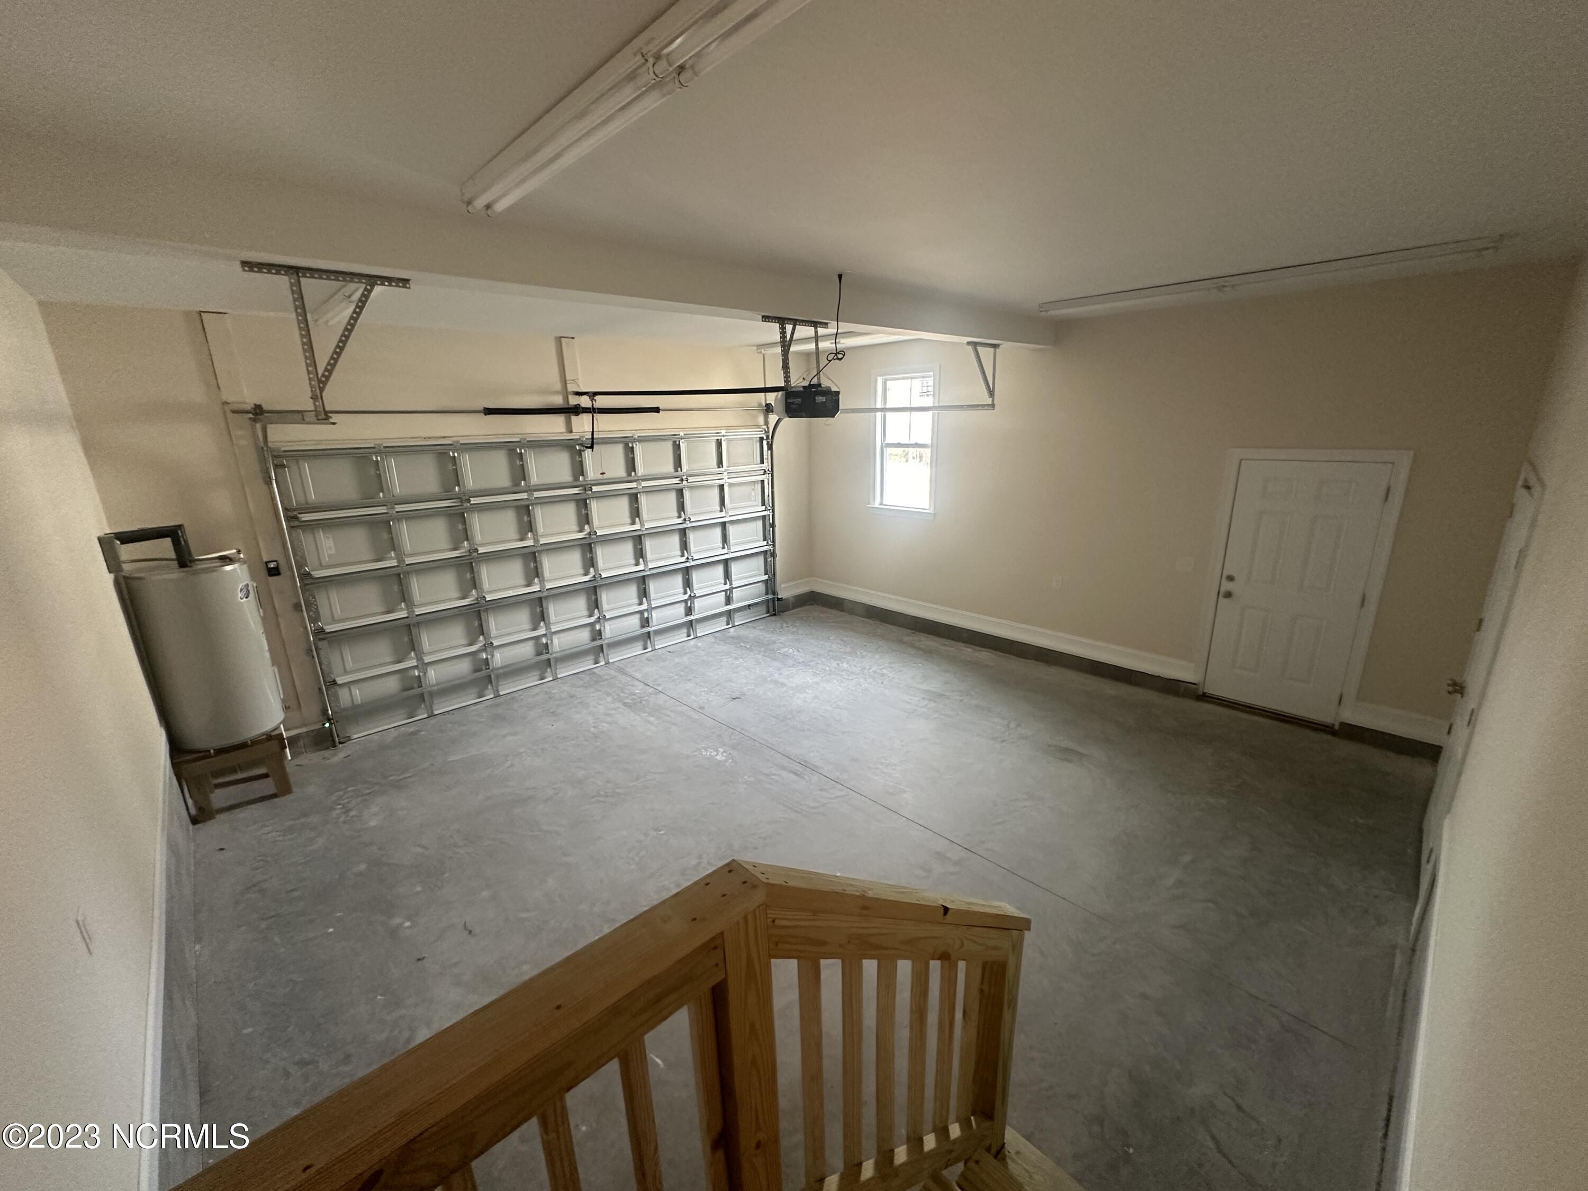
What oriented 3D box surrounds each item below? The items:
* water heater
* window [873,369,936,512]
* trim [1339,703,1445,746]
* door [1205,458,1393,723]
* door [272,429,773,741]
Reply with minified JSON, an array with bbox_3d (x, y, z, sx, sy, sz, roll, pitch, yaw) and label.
[{"bbox_3d":[-4.064,0.295,4.437,0.620,1.460,0.600,-15,20,-41],"label":"water heater"},{"bbox_3d":[1.309,-1.802,7.563,0.100,1.560,0.870,-15,20,-41],"label":"window"},{"bbox_3d":[4.474,0.951,4.778,0.022,0.195,0.550,-15,20,-41],"label":"trim"},{"bbox_3d":[3.945,-0.039,5.120,0.050,2.030,0.917,-15,20,-41],"label":"door"},{"bbox_3d":[-2.099,-0.408,6.748,4.900,2.430,0.080,-15,20,-41],"label":"door"}]

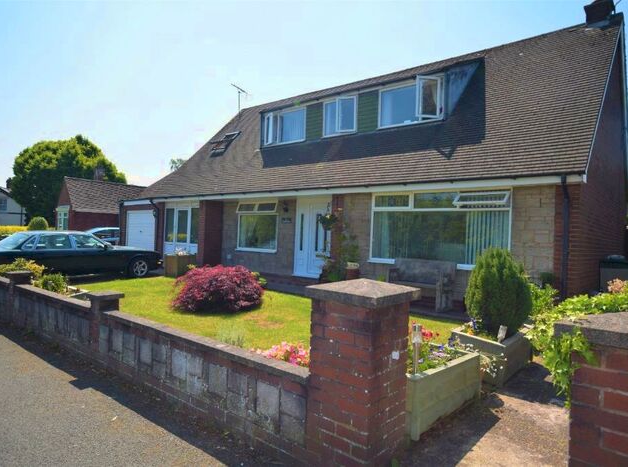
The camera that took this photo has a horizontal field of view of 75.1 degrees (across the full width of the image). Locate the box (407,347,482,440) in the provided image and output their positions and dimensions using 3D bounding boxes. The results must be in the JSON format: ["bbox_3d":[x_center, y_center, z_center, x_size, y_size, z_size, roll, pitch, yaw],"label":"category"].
[{"bbox_3d":[0.819,1.155,3.171,0.500,0.410,1.040,2,-1,44],"label":"box"}]

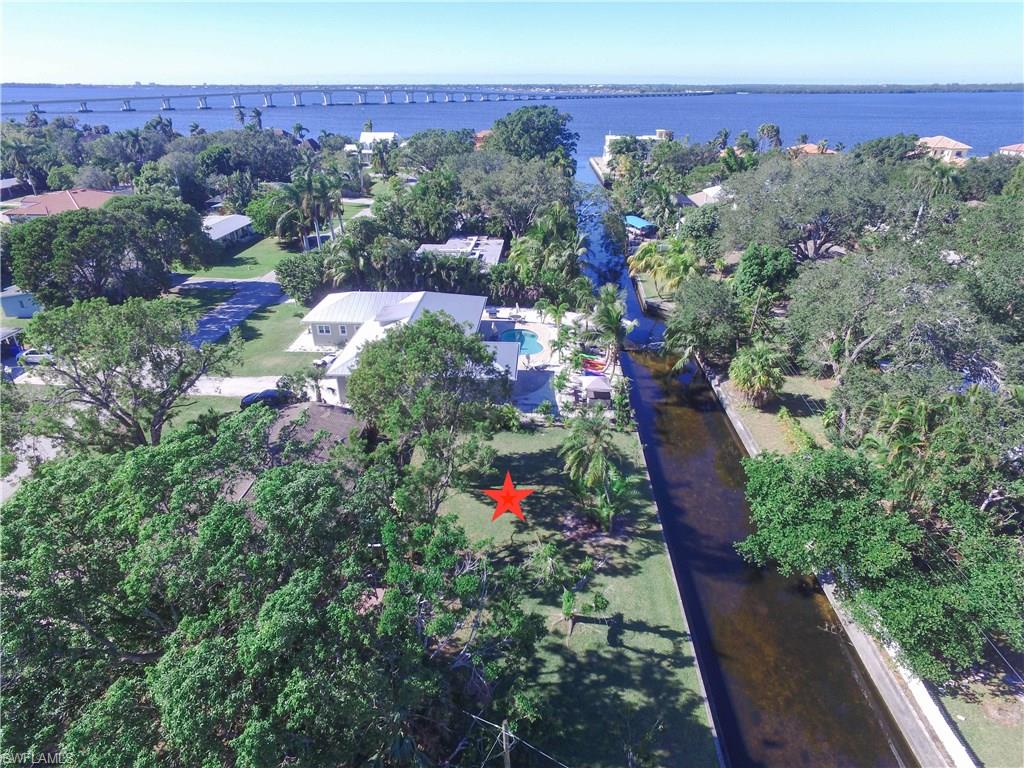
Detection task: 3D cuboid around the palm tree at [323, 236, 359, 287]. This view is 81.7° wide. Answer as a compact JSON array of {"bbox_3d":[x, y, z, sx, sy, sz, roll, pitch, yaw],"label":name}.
[{"bbox_3d":[-24.000,-16.616,81.917,5.600,8.000,5.600,0,27,0],"label":"palm tree"}]

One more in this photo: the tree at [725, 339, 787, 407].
[{"bbox_3d":[22.200,-0.974,53.413,4.700,6.100,4.700,0,27,0],"label":"tree"}]

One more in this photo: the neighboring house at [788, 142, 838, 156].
[{"bbox_3d":[115.500,-87.526,224.703,14.000,6.000,15.000,1,27,3],"label":"neighboring house"}]

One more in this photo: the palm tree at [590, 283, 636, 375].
[{"bbox_3d":[9.900,-5.361,58.807,4.800,9.000,4.800,0,27,0],"label":"palm tree"}]

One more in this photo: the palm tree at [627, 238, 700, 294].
[{"bbox_3d":[20.300,-15.507,80.707,8.900,7.700,8.400,1,27,3],"label":"palm tree"}]

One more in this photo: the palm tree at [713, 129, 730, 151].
[{"bbox_3d":[72.000,-79.629,200.760,4.500,12.000,4.500,0,27,0],"label":"palm tree"}]

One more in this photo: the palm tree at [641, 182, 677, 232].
[{"bbox_3d":[28.400,-32.767,112.407,6.200,9.000,6.200,0,27,0],"label":"palm tree"}]

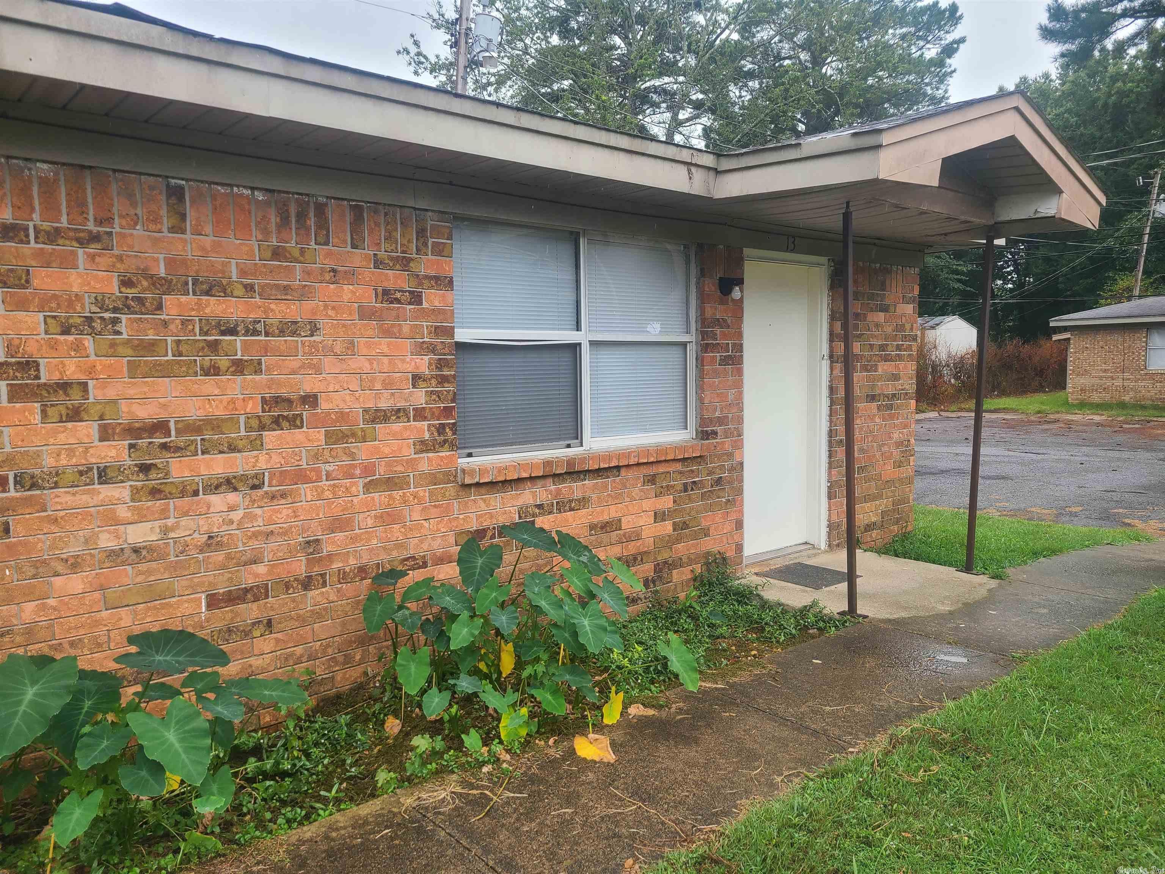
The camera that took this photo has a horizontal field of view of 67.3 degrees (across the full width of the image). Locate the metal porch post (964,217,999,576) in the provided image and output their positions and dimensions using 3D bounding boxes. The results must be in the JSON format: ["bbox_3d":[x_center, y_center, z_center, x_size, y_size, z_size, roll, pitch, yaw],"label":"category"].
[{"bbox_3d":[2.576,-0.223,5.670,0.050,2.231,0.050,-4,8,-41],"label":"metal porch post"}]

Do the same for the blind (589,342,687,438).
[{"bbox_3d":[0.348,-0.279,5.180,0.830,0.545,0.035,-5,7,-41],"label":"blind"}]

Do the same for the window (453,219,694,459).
[{"bbox_3d":[0.016,-0.518,4.805,1.750,1.175,0.080,-5,7,-41],"label":"window"}]

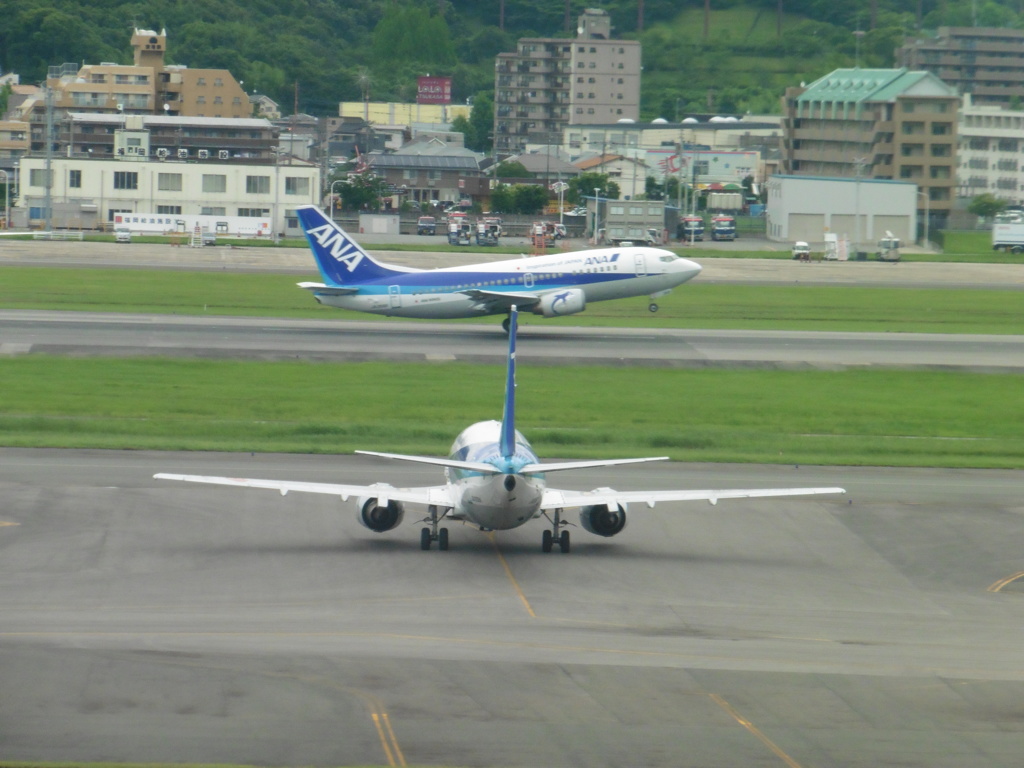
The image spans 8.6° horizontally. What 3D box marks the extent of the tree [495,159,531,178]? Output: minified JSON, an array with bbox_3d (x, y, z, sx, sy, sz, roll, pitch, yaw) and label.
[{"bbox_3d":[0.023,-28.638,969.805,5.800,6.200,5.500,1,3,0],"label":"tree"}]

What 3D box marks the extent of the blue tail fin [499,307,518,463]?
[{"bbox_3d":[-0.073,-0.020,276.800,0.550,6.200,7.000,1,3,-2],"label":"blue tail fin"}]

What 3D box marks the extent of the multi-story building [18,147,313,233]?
[{"bbox_3d":[-40.282,-22.247,806.284,35.000,9.000,13.000,1,3,0],"label":"multi-story building"}]

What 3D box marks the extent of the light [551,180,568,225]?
[{"bbox_3d":[6.002,-21.099,829.847,2.100,6.600,0.800,1,3,0],"label":"light"}]

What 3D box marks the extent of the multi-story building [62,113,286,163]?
[{"bbox_3d":[-50.159,-33.667,997.252,32.500,11.200,11.000,1,3,-3],"label":"multi-story building"}]

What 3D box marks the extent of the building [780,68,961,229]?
[{"bbox_3d":[50.146,-32.727,943.076,9.800,21.300,36.000,0,3,-20],"label":"building"}]

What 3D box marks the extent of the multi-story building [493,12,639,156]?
[{"bbox_3d":[10.712,-55.062,1286.154,15.500,30.300,25.500,0,3,-32],"label":"multi-story building"}]

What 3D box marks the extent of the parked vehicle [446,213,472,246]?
[{"bbox_3d":[-6.159,-18.024,799.804,2.600,3.500,7.500,1,3,-2],"label":"parked vehicle"}]

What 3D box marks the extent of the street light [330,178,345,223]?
[{"bbox_3d":[-20.882,-21.094,822.092,1.750,6.860,0.350,2,3,2],"label":"street light"}]

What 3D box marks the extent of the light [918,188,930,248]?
[{"bbox_3d":[49.301,-19.690,817.252,1.500,6.900,0.350,1,3,-3],"label":"light"}]

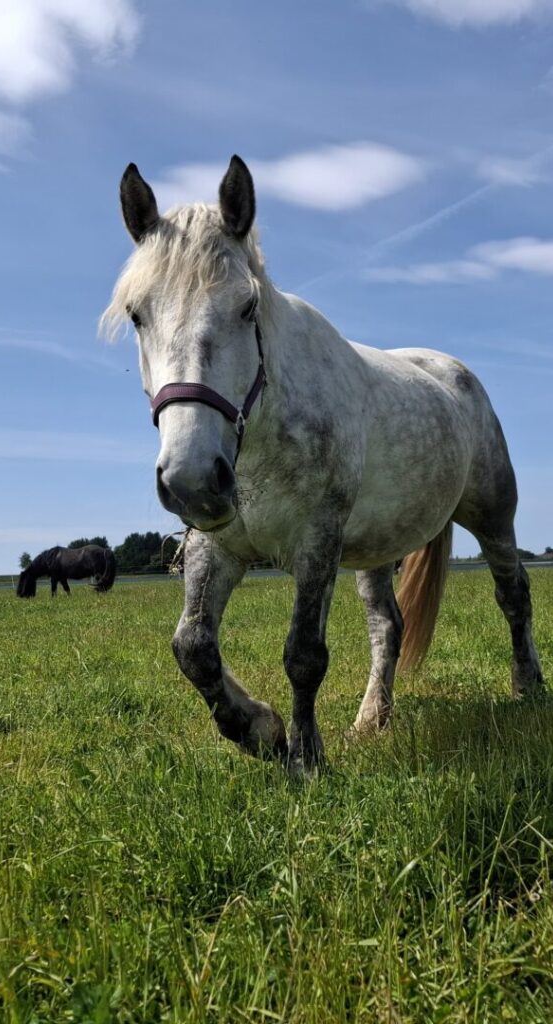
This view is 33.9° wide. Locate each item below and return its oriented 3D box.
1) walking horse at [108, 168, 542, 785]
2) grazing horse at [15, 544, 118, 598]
[{"bbox_3d":[0.232,0.043,3.243,0.700,1.650,2.500,-4,-4,27],"label":"walking horse"},{"bbox_3d":[-5.493,1.594,23.959,2.550,1.450,0.650,-1,-4,-17],"label":"grazing horse"}]

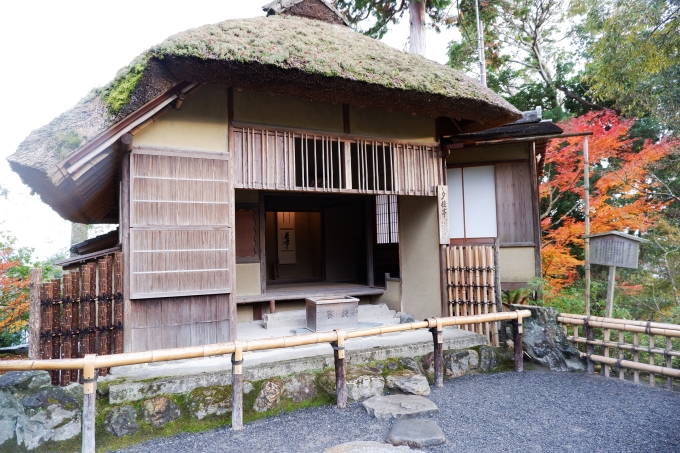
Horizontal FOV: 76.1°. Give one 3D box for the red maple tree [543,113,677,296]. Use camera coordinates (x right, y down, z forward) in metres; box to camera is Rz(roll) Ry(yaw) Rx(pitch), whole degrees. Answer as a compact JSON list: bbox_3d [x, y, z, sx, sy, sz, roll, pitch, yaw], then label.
[{"bbox_3d":[5.908,-0.424,9.700,3.000,4.300,2.800,-2,-3,0],"label":"red maple tree"}]

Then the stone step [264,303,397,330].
[{"bbox_3d":[-0.123,1.301,6.411,1.930,0.210,0.420,0,-3,-27],"label":"stone step"}]

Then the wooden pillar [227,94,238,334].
[{"bbox_3d":[-1.268,-0.147,5.111,0.100,3.050,0.100,0,-3,-27],"label":"wooden pillar"}]

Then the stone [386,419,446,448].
[{"bbox_3d":[0.613,1.628,3.418,0.430,0.100,0.420,-2,-3,0],"label":"stone"}]

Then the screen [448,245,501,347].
[{"bbox_3d":[1.796,0.946,5.901,0.622,1.367,0.090,-1,-1,15],"label":"screen"}]

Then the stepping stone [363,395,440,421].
[{"bbox_3d":[0.524,1.662,3.999,0.630,0.100,0.490,-1,-3,-8],"label":"stepping stone"}]

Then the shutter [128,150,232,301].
[{"bbox_3d":[-1.725,-0.022,4.829,1.060,1.600,0.060,0,-3,-27],"label":"shutter"}]

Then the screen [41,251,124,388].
[{"bbox_3d":[-2.578,0.900,4.362,0.760,1.280,0.080,0,-3,-27],"label":"screen"}]

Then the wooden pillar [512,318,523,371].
[{"bbox_3d":[2.099,1.375,5.141,0.090,0.680,0.090,0,-3,-27],"label":"wooden pillar"}]

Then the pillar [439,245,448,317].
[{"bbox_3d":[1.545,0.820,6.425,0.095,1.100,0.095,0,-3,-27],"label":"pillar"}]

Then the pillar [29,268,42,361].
[{"bbox_3d":[-2.936,0.897,4.184,0.110,1.000,0.110,0,-3,-27],"label":"pillar"}]

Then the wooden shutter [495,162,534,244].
[{"bbox_3d":[2.684,-0.355,6.700,0.560,1.240,0.050,-2,-3,12],"label":"wooden shutter"}]

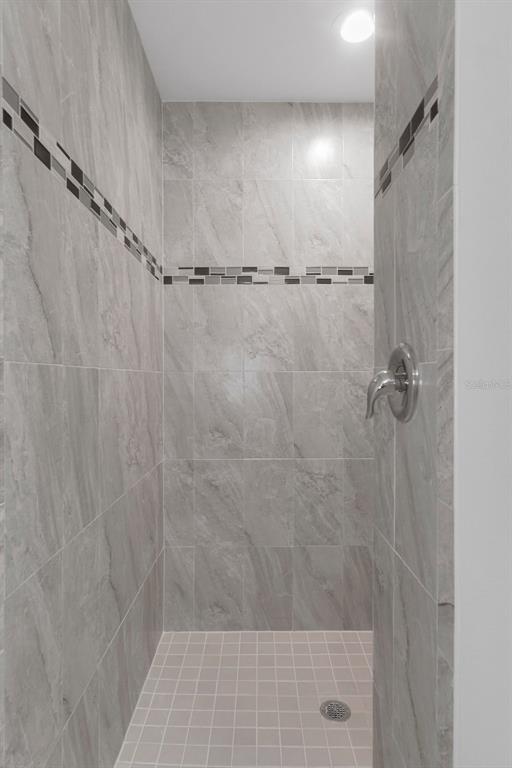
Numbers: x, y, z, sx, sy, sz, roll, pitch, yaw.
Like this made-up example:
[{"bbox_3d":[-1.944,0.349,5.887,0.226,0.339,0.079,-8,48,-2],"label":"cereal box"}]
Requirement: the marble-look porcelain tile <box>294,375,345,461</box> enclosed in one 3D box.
[{"bbox_3d":[0.301,0.153,1.956,0.243,0.418,0.010,0,1,0],"label":"marble-look porcelain tile"}]

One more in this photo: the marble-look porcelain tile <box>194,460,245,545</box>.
[{"bbox_3d":[-0.175,0.563,1.925,0.232,0.405,0.010,0,1,0],"label":"marble-look porcelain tile"}]

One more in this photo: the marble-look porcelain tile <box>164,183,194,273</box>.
[{"bbox_3d":[-0.364,-0.759,1.925,0.139,0.410,0.010,0,1,0],"label":"marble-look porcelain tile"}]

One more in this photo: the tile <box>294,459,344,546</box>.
[{"bbox_3d":[0.295,0.562,1.925,0.232,0.405,0.010,0,1,0],"label":"tile"}]

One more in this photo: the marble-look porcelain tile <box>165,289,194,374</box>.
[{"bbox_3d":[-0.379,-0.268,2.002,0.149,0.423,0.010,0,1,0],"label":"marble-look porcelain tile"}]

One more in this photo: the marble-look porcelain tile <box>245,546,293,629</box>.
[{"bbox_3d":[0.059,0.993,1.964,0.237,0.408,0.010,0,1,0],"label":"marble-look porcelain tile"}]

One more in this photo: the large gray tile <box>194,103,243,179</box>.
[{"bbox_3d":[-0.179,-1.163,1.945,0.236,0.367,0.010,0,1,0],"label":"large gray tile"}]

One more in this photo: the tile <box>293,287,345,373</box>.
[{"bbox_3d":[0.309,-0.269,2.001,0.246,0.422,0.010,0,1,0],"label":"tile"}]

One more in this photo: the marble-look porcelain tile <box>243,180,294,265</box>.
[{"bbox_3d":[0.061,-0.788,1.995,0.243,0.421,0.010,0,1,0],"label":"marble-look porcelain tile"}]

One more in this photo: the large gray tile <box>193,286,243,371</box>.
[{"bbox_3d":[-0.180,-0.264,1.953,0.237,0.408,0.010,0,1,0],"label":"large gray tile"}]

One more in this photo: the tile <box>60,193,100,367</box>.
[{"bbox_3d":[-0.444,-0.244,1.029,0.010,0.399,0.201,0,1,0],"label":"tile"}]

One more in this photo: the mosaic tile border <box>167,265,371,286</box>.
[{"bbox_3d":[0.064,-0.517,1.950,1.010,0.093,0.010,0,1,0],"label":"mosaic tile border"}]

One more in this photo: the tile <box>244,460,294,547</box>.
[{"bbox_3d":[0.064,0.590,2.013,0.245,0.431,0.010,0,1,0],"label":"tile"}]

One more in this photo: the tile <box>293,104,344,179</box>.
[{"bbox_3d":[0.306,-1.186,1.990,0.245,0.372,0.010,0,1,0],"label":"tile"}]

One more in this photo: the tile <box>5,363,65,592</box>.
[{"bbox_3d":[-0.444,0.168,0.817,0.010,0.412,0.214,0,1,0],"label":"tile"}]

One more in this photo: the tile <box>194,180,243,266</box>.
[{"bbox_3d":[-0.180,-0.770,1.949,0.237,0.409,0.010,0,1,0],"label":"tile"}]

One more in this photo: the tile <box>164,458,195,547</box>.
[{"bbox_3d":[-0.373,0.576,1.961,0.142,0.417,0.010,0,1,0],"label":"tile"}]

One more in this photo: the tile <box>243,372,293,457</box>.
[{"bbox_3d":[0.060,0.151,1.925,0.231,0.409,0.010,0,1,0],"label":"tile"}]

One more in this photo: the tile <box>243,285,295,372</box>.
[{"bbox_3d":[0.060,-0.262,1.925,0.231,0.409,0.010,0,1,0],"label":"tile"}]

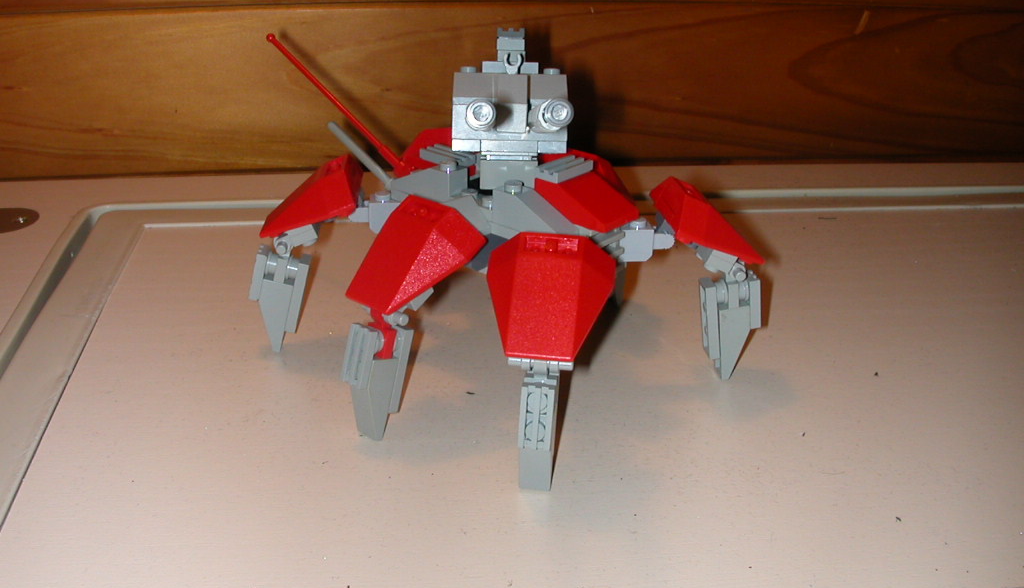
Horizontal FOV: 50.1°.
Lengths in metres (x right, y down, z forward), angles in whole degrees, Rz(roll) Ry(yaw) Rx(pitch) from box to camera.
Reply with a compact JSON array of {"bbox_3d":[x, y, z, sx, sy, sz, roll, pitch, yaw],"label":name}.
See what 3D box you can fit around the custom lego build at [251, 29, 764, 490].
[{"bbox_3d":[-0.003,-0.022,0.312,0.157,0.094,0.140,3,26,5],"label":"custom lego build"}]

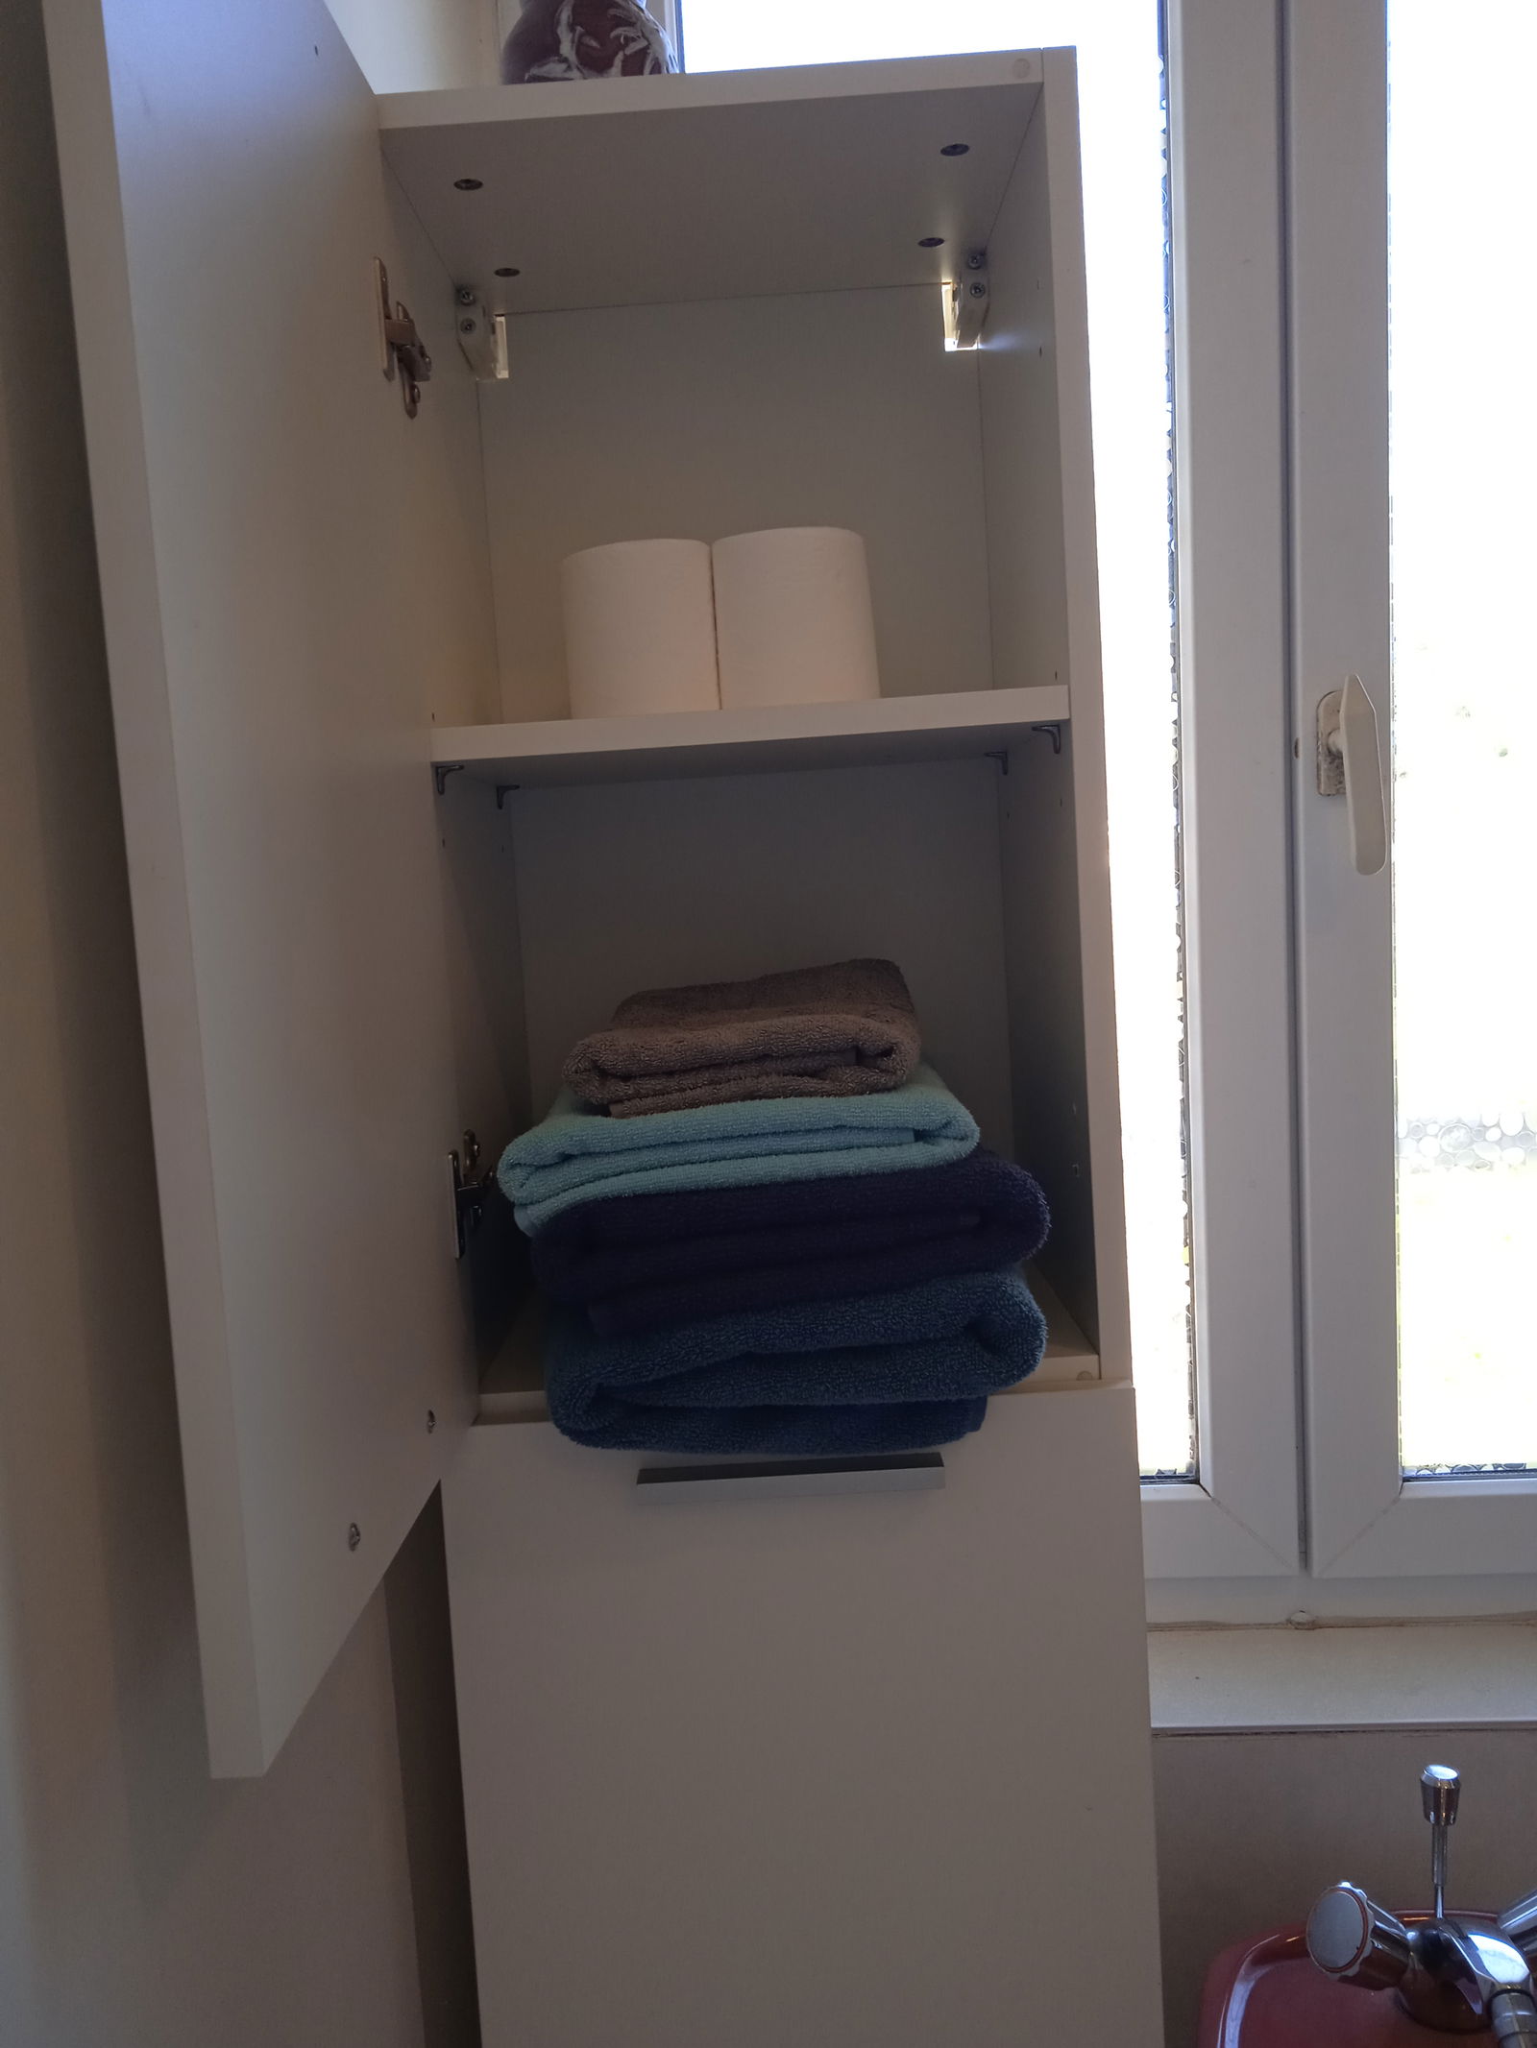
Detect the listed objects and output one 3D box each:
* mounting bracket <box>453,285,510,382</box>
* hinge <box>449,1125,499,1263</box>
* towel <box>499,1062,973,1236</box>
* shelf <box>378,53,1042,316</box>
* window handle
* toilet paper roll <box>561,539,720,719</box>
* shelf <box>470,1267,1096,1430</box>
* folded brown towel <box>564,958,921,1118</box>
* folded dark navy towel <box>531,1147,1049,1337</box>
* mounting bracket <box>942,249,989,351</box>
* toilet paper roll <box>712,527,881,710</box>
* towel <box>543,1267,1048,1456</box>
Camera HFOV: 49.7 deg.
[{"bbox_3d":[-0.176,-0.426,1.023,0.020,0.041,0.068,-4,6,1],"label":"mounting bracket"},{"bbox_3d":[-0.148,0.085,0.838,0.021,0.062,0.076,-4,6,1],"label":"hinge"},{"bbox_3d":[-0.014,0.044,0.891,0.221,0.048,0.286,-4,6,1],"label":"towel"},{"bbox_3d":[-0.030,-0.453,0.917,0.318,0.015,0.277,-4,6,1],"label":"shelf"},{"bbox_3d":[0.406,-0.172,1.151,0.032,0.140,0.052,-4,6,1],"label":"window handle"},{"bbox_3d":[-0.070,-0.211,0.921,0.084,0.098,0.084,-4,6,0],"label":"toilet paper roll"},{"bbox_3d":[0.010,0.173,0.979,0.318,0.016,0.277,-4,6,1],"label":"shelf"},{"bbox_3d":[-0.011,0.005,0.881,0.164,0.045,0.280,-4,6,1],"label":"folded brown towel"},{"bbox_3d":[0.011,0.091,0.902,0.237,0.068,0.293,-4,6,1],"label":"folded dark navy towel"},{"bbox_3d":[0.121,-0.444,1.020,0.020,0.041,0.068,-4,6,1],"label":"mounting bracket"},{"bbox_3d":[0.015,-0.216,0.920,0.088,0.098,0.087,-4,6,0],"label":"toilet paper roll"},{"bbox_3d":[0.013,0.151,0.906,0.231,0.065,0.296,-4,6,1],"label":"towel"}]

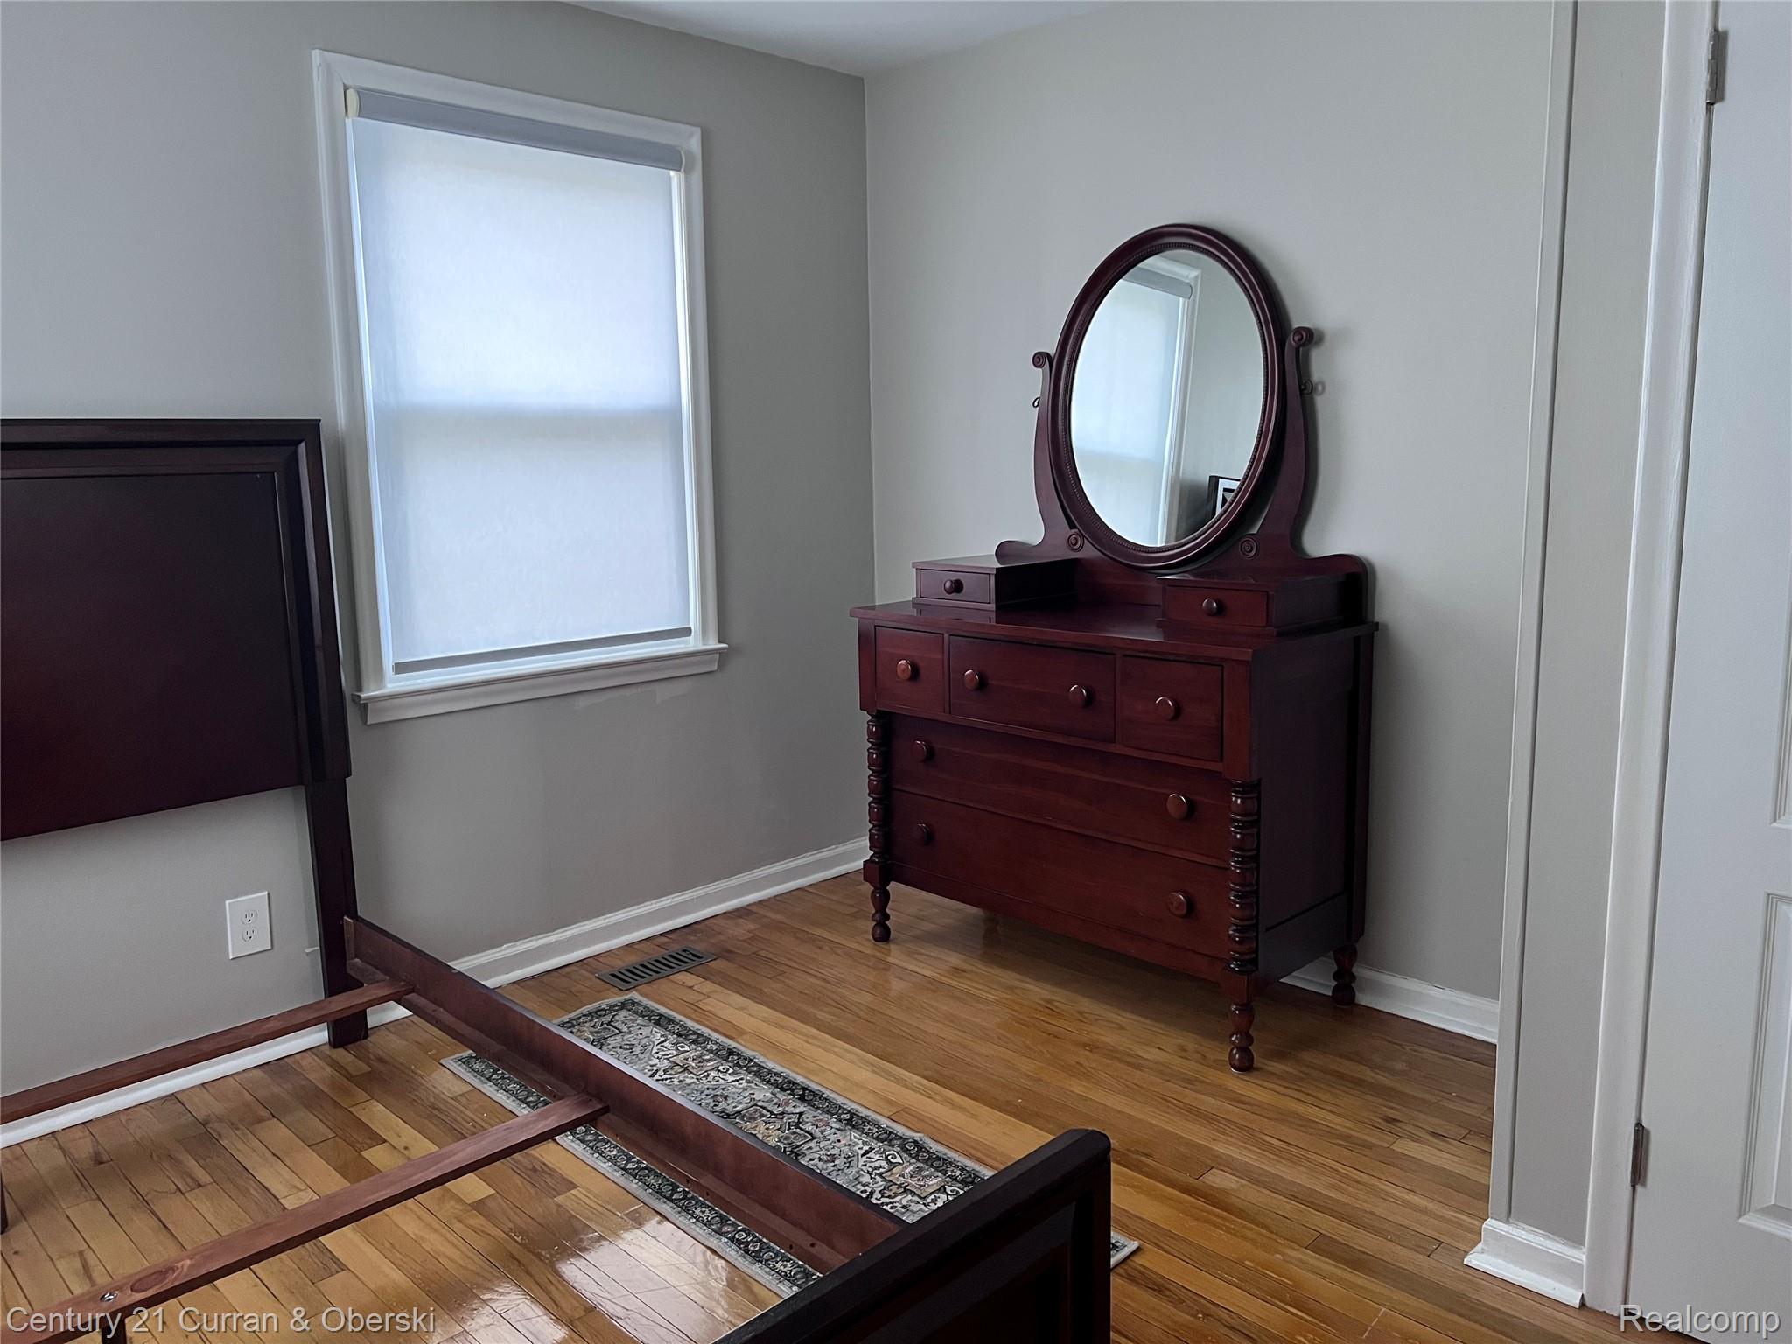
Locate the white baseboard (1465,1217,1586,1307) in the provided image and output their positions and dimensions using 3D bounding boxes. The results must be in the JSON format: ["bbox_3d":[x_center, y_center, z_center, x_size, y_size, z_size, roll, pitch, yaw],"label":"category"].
[{"bbox_3d":[0.996,0.923,2.127,0.034,0.082,0.175,-10,13,-44],"label":"white baseboard"}]

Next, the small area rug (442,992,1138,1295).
[{"bbox_3d":[-0.300,0.908,2.617,0.515,0.010,1.545,-10,12,-43],"label":"small area rug"}]

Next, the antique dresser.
[{"bbox_3d":[0.490,-0.141,3.288,0.565,1.840,1.175,-10,13,-44],"label":"antique dresser"}]

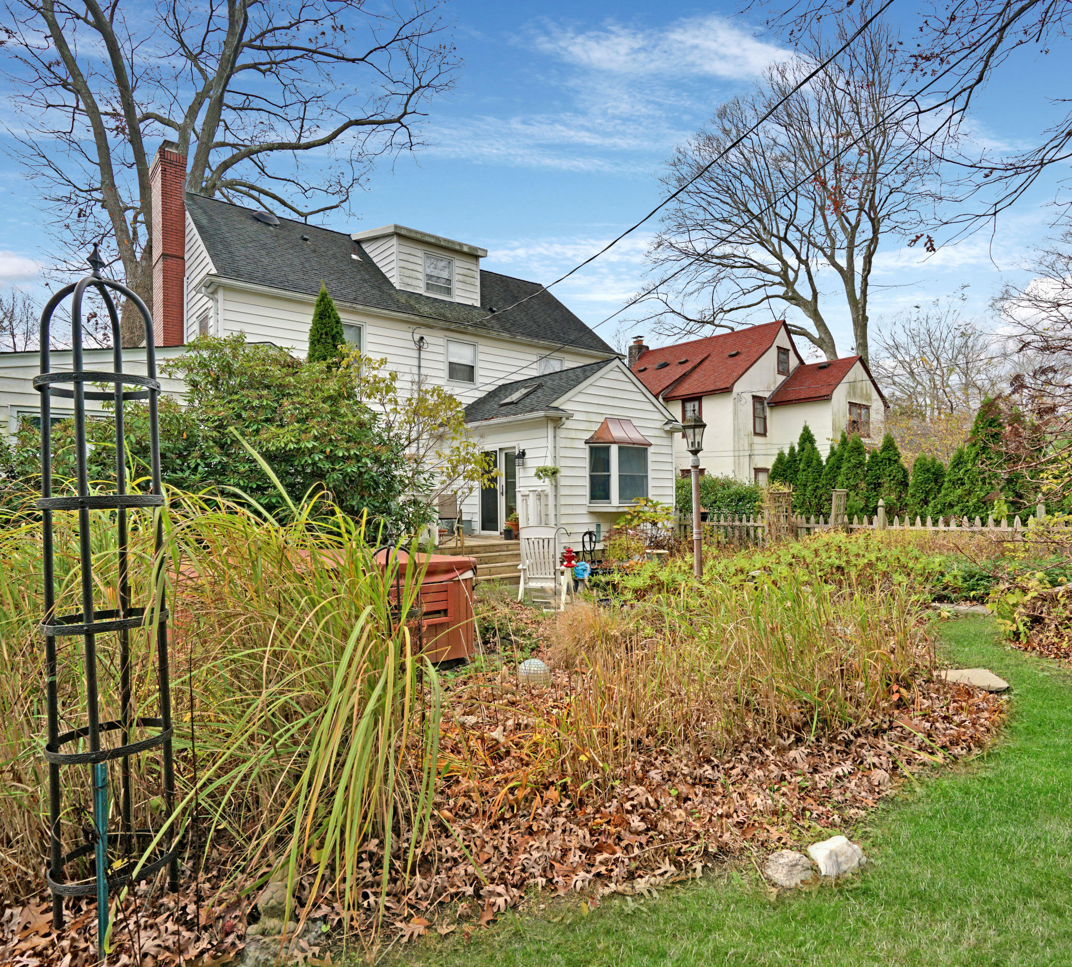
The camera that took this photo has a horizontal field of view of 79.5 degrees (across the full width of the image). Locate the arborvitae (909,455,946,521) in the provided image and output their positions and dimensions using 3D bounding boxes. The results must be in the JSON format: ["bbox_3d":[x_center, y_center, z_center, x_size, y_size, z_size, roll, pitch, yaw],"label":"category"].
[{"bbox_3d":[8.734,0.596,14.375,0.750,2.510,0.750,-1,-1,0],"label":"arborvitae"}]

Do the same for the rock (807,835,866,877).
[{"bbox_3d":[1.167,1.452,2.510,0.220,0.120,0.160,0,-1,-6],"label":"rock"}]

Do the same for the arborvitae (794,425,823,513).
[{"bbox_3d":[6.881,0.209,16.266,0.804,3.400,0.804,-1,-1,0],"label":"arborvitae"}]

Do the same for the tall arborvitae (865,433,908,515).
[{"bbox_3d":[8.178,0.354,14.969,0.924,3.030,0.924,-1,-1,0],"label":"tall arborvitae"}]

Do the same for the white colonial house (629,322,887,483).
[{"bbox_3d":[8.372,-2.575,29.000,8.500,9.650,11.200,0,-2,-40],"label":"white colonial house"}]

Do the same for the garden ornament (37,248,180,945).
[{"bbox_3d":[-1.586,0.337,2.374,0.400,2.420,0.400,-2,-1,0],"label":"garden ornament"}]

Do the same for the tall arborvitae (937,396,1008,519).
[{"bbox_3d":[9.396,-0.019,13.762,1.391,3.701,1.391,-1,-1,0],"label":"tall arborvitae"}]

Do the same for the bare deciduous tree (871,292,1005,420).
[{"bbox_3d":[26.400,-5.106,41.851,7.949,14.759,7.949,-1,-1,0],"label":"bare deciduous tree"}]

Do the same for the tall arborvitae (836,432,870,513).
[{"bbox_3d":[7.610,0.332,15.369,0.790,3.102,0.790,-1,-1,0],"label":"tall arborvitae"}]

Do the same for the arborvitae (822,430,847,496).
[{"bbox_3d":[7.918,0.259,16.767,0.758,3.297,0.758,-1,-1,0],"label":"arborvitae"}]

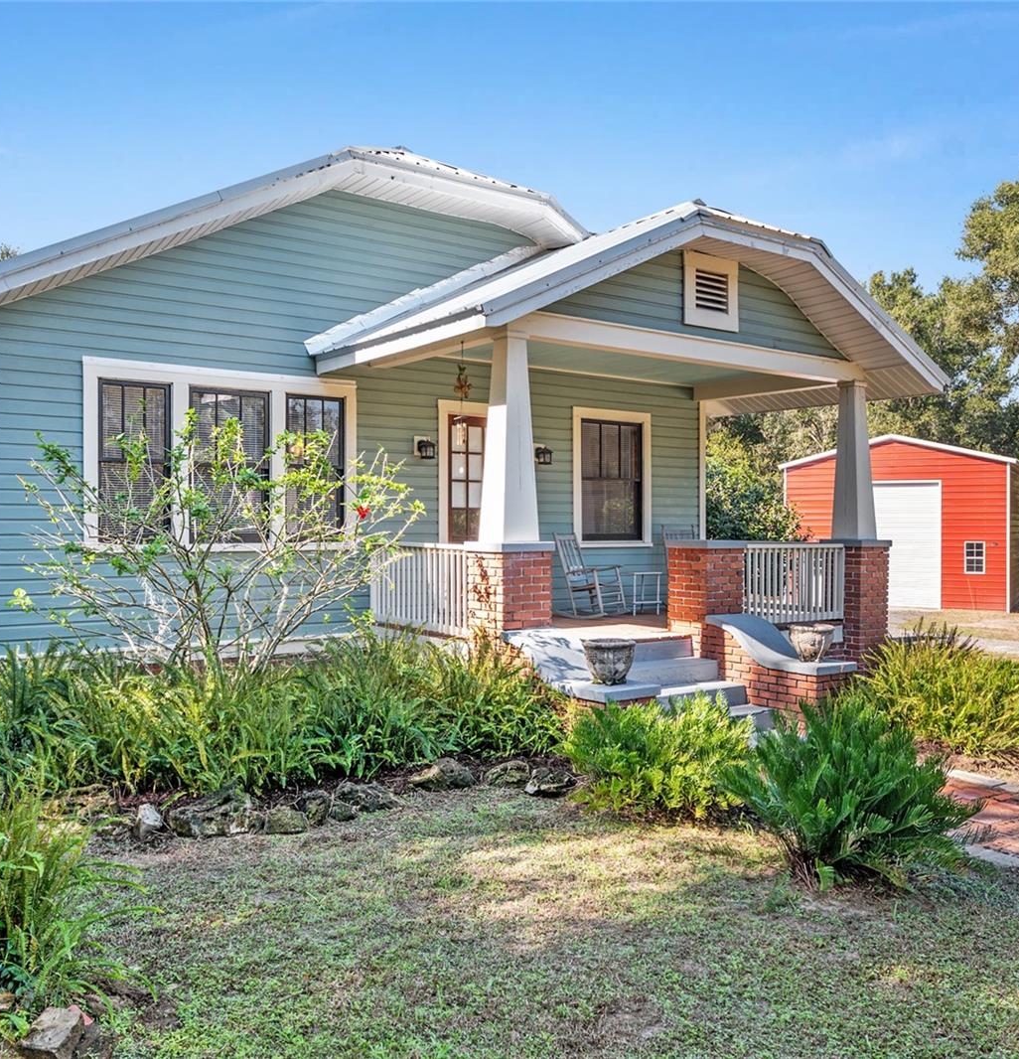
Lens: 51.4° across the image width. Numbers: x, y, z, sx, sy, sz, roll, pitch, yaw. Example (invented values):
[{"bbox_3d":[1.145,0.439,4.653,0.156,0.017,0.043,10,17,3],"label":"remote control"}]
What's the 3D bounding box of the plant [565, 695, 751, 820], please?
[{"bbox_3d":[0.980,1.402,6.944,1.180,0.660,1.100,0,0,8],"label":"plant"}]

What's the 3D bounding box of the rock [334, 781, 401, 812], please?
[{"bbox_3d":[-0.891,1.658,6.613,0.420,0.160,0.300,0,0,-6],"label":"rock"}]

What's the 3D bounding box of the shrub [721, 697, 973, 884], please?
[{"bbox_3d":[1.703,1.261,5.330,1.220,0.920,1.150,0,0,0],"label":"shrub"}]

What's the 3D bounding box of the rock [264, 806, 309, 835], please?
[{"bbox_3d":[-1.273,1.659,6.050,0.240,0.120,0.180,0,0,-6],"label":"rock"}]

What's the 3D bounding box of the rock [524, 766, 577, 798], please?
[{"bbox_3d":[0.273,1.652,6.993,0.330,0.160,0.260,0,0,0],"label":"rock"}]

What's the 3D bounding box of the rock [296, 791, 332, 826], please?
[{"bbox_3d":[-1.149,1.641,6.220,0.185,0.155,0.160,0,0,-6],"label":"rock"}]

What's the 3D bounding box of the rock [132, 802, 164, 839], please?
[{"bbox_3d":[-2.023,1.634,5.950,0.150,0.170,0.140,0,0,-11],"label":"rock"}]

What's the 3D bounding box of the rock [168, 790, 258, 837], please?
[{"bbox_3d":[-1.695,1.624,6.050,0.490,0.190,0.270,0,0,-6],"label":"rock"}]

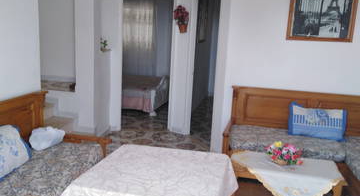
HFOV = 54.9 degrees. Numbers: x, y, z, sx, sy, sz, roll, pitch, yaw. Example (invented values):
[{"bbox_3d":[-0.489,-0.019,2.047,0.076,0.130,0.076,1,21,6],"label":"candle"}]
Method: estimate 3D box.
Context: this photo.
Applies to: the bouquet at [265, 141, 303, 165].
[{"bbox_3d":[0.909,0.468,3.001,0.320,0.180,0.250,6,12,17],"label":"bouquet"}]

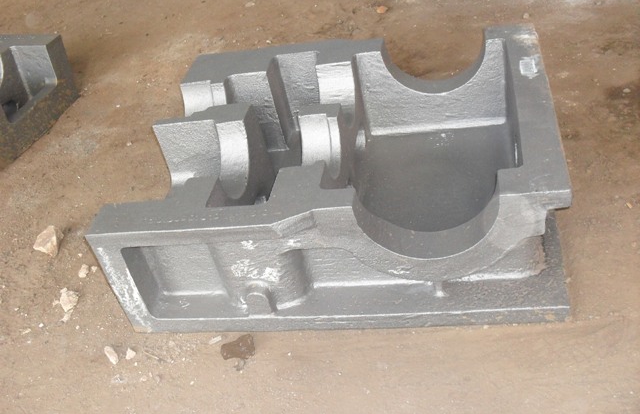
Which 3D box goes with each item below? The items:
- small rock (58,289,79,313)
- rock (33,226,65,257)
[{"bbox_3d":[-0.640,0.238,1.788,0.044,0.034,0.050,-14,38,0],"label":"small rock"},{"bbox_3d":[-0.765,0.097,1.981,0.075,0.058,0.064,-14,38,0],"label":"rock"}]

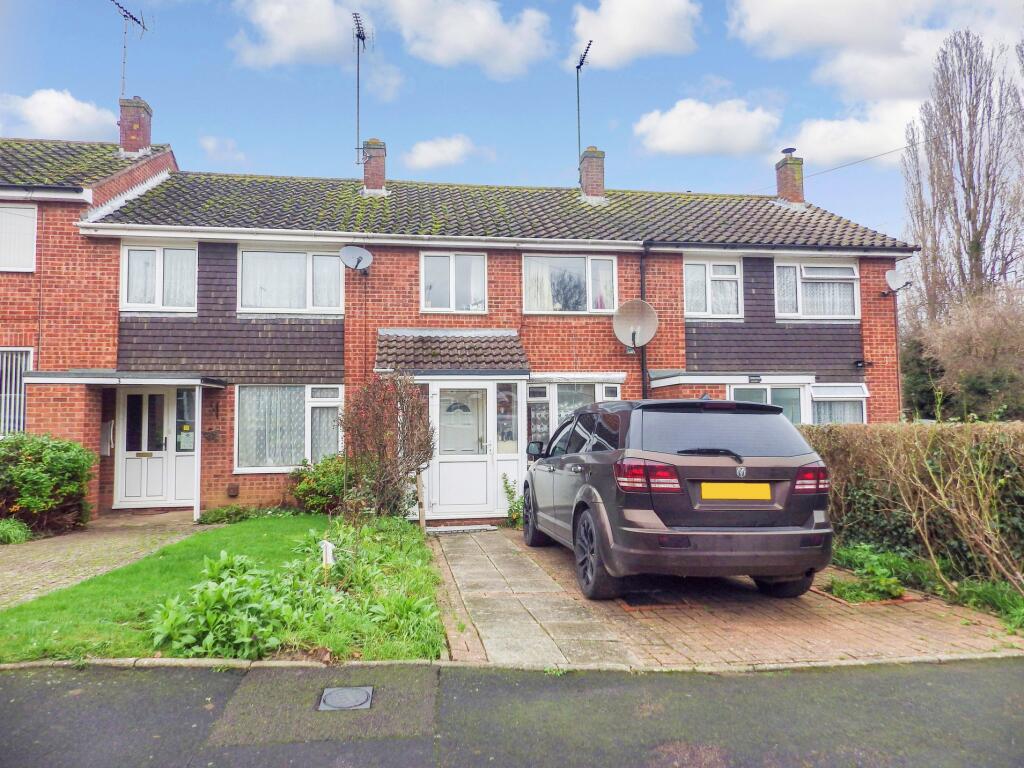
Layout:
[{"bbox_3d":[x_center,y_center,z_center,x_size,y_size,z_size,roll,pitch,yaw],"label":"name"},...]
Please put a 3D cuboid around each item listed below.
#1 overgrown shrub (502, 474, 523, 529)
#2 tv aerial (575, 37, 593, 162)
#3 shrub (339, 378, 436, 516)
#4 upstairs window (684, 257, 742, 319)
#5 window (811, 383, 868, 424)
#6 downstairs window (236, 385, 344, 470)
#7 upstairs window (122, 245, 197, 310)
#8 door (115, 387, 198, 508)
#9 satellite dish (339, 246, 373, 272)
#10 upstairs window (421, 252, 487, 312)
[{"bbox_3d":[0.024,1.874,10.377,0.450,0.860,0.420,0,-3,-9],"label":"overgrown shrub"},{"bbox_3d":[1.745,-6.567,15.394,0.380,2.780,1.100,0,-4,-12],"label":"tv aerial"},{"bbox_3d":[-1.816,0.963,9.494,1.350,2.210,1.200,0,-3,-9],"label":"shrub"},{"bbox_3d":[3.904,-1.837,12.577,1.200,1.160,0.100,0,-3,-8],"label":"upstairs window"},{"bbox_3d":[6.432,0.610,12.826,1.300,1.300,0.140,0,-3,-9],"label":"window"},{"bbox_3d":[-3.857,0.764,11.281,1.820,1.510,0.110,0,-3,-9],"label":"downstairs window"},{"bbox_3d":[-6.014,-1.807,11.117,1.210,1.140,0.100,0,-3,-8],"label":"upstairs window"},{"bbox_3d":[-5.997,1.065,10.992,1.290,2.040,0.100,0,-3,-8],"label":"door"},{"bbox_3d":[-2.708,-2.208,11.343,0.560,0.450,0.420,1,-4,-23],"label":"satellite dish"},{"bbox_3d":[-1.051,-1.845,11.874,1.220,1.120,0.110,0,-3,-9],"label":"upstairs window"}]

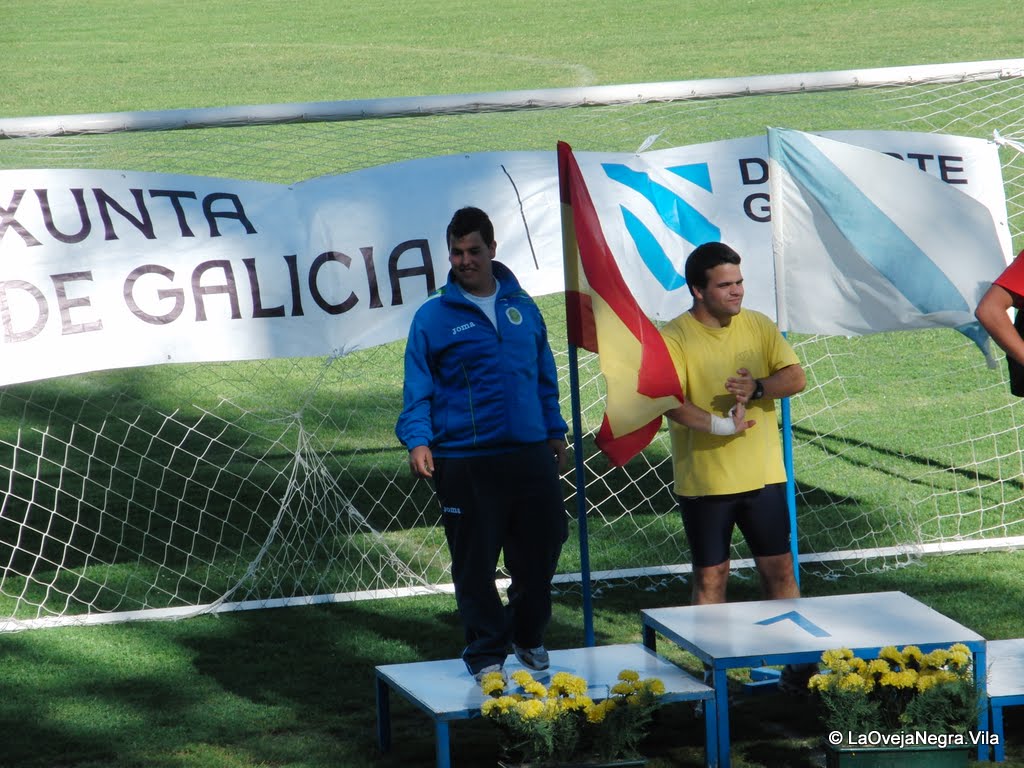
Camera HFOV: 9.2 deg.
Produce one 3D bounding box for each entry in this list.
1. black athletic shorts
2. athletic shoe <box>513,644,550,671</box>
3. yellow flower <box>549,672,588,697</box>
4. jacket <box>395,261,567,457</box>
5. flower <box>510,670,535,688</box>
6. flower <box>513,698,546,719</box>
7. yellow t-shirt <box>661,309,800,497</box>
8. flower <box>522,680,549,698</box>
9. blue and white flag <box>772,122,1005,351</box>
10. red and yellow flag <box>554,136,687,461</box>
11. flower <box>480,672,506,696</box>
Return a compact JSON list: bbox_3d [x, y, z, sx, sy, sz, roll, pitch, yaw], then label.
[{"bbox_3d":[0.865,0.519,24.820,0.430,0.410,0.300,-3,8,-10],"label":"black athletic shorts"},{"bbox_3d":[0.077,1.016,23.770,0.110,0.120,0.280,-4,8,-17],"label":"athletic shoe"},{"bbox_3d":[0.204,1.086,22.875,0.135,0.078,0.095,-3,8,-10],"label":"yellow flower"},{"bbox_3d":[-0.117,-0.094,23.420,0.620,0.700,0.360,-4,8,-17],"label":"jacket"},{"bbox_3d":[0.038,1.067,22.866,0.085,0.062,0.085,-3,8,-10],"label":"flower"},{"bbox_3d":[0.063,1.169,22.812,0.110,0.070,0.090,-3,8,-10],"label":"flower"},{"bbox_3d":[0.846,0.072,24.750,0.550,0.700,0.330,-3,8,-10],"label":"yellow t-shirt"},{"bbox_3d":[0.085,1.103,22.850,0.090,0.062,0.085,-2,8,0],"label":"flower"},{"bbox_3d":[1.480,-0.545,24.750,0.920,0.870,0.270,-3,7,0],"label":"blue and white flag"},{"bbox_3d":[0.428,-0.319,24.750,0.500,1.250,0.280,-1,8,10],"label":"red and yellow flag"},{"bbox_3d":[-0.067,1.084,22.834,0.092,0.080,0.088,-2,8,0],"label":"flower"}]

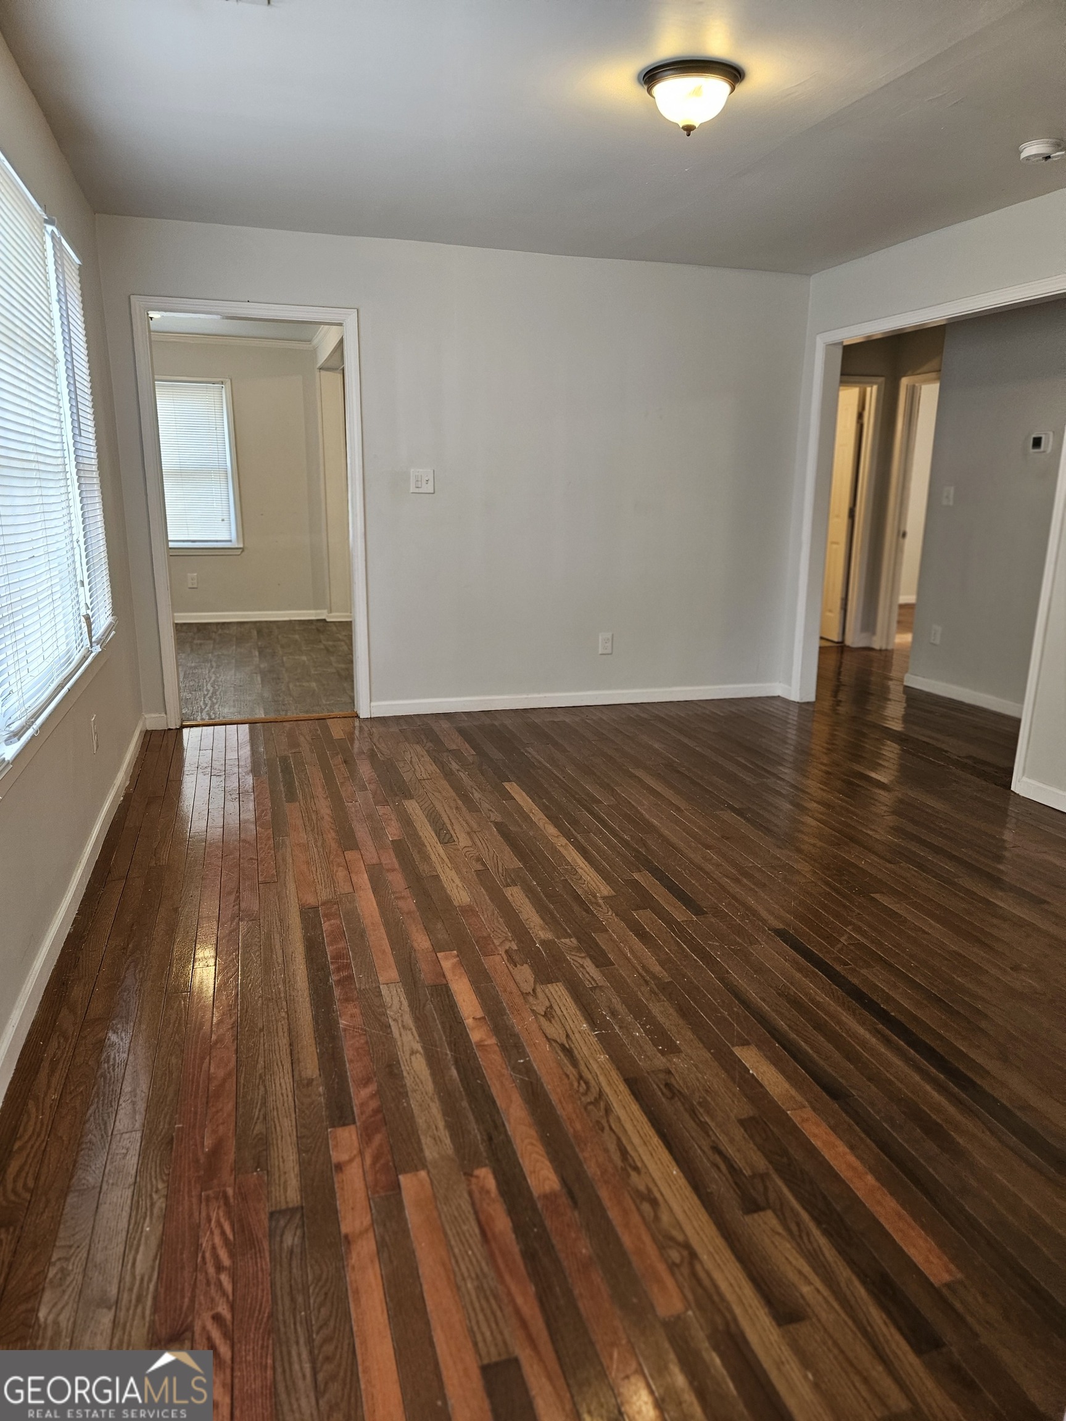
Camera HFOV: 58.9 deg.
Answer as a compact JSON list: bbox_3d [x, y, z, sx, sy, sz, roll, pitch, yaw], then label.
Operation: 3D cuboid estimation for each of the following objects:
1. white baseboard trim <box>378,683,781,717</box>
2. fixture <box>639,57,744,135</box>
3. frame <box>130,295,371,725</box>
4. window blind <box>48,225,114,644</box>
[{"bbox_3d":[0.320,-0.072,5.521,2.533,0.087,0.016,-3,14,-16],"label":"white baseboard trim"},{"bbox_3d":[0.462,-1.772,2.774,0.294,0.144,0.294,1,14,0],"label":"fixture"},{"bbox_3d":[-1.396,-0.959,4.838,1.044,2.084,0.140,-3,14,-16],"label":"frame"},{"bbox_3d":[-1.572,-0.918,3.322,0.040,1.340,0.548,-3,14,-16],"label":"window blind"}]

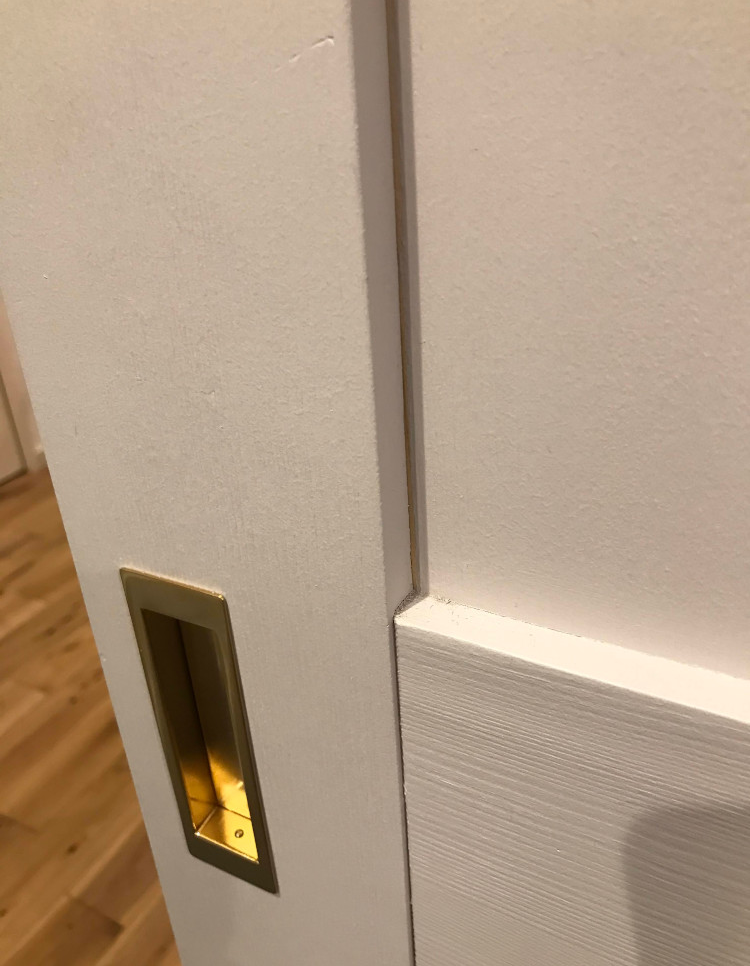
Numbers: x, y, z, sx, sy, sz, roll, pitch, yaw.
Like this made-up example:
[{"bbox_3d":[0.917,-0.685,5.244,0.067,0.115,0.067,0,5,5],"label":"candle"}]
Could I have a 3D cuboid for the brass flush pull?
[{"bbox_3d":[-0.050,0.079,0.258,0.041,0.121,0.013,11,30,28],"label":"brass flush pull"}]

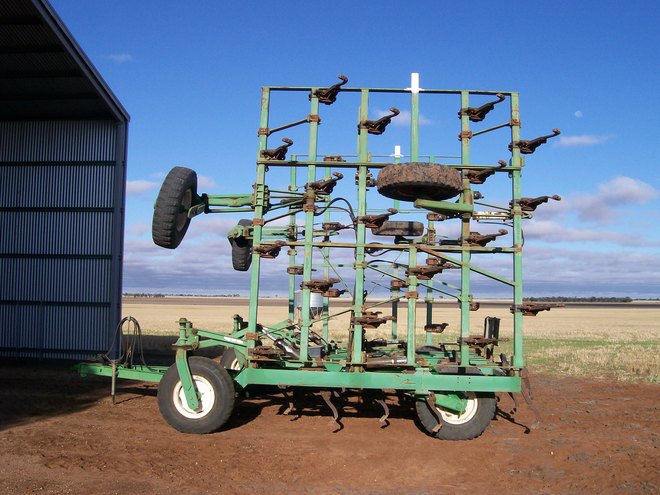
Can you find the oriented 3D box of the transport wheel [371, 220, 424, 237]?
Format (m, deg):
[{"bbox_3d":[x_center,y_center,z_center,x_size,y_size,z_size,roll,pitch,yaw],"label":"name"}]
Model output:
[{"bbox_3d":[1.074,-0.293,10.783,0.820,0.225,0.820,1,1,9],"label":"transport wheel"}]

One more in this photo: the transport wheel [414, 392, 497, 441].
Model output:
[{"bbox_3d":[1.281,1.569,7.034,0.820,0.820,0.230,0,-4,9],"label":"transport wheel"}]

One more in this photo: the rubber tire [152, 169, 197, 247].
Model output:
[{"bbox_3d":[-1.515,-0.390,6.757,0.235,0.820,0.820,15,-4,2],"label":"rubber tire"}]

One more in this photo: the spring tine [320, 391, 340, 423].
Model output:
[{"bbox_3d":[0.005,1.637,7.180,0.220,0.380,0.065,0,-4,9],"label":"spring tine"}]

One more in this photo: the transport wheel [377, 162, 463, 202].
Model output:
[{"bbox_3d":[0.871,-0.624,6.693,0.820,0.225,0.820,1,-10,9],"label":"transport wheel"}]

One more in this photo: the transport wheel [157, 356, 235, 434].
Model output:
[{"bbox_3d":[-1.410,1.564,7.266,0.820,0.820,0.230,0,-4,9],"label":"transport wheel"}]

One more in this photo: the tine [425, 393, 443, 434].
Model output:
[{"bbox_3d":[1.025,1.620,6.800,0.200,0.420,0.065,0,-4,9],"label":"tine"}]

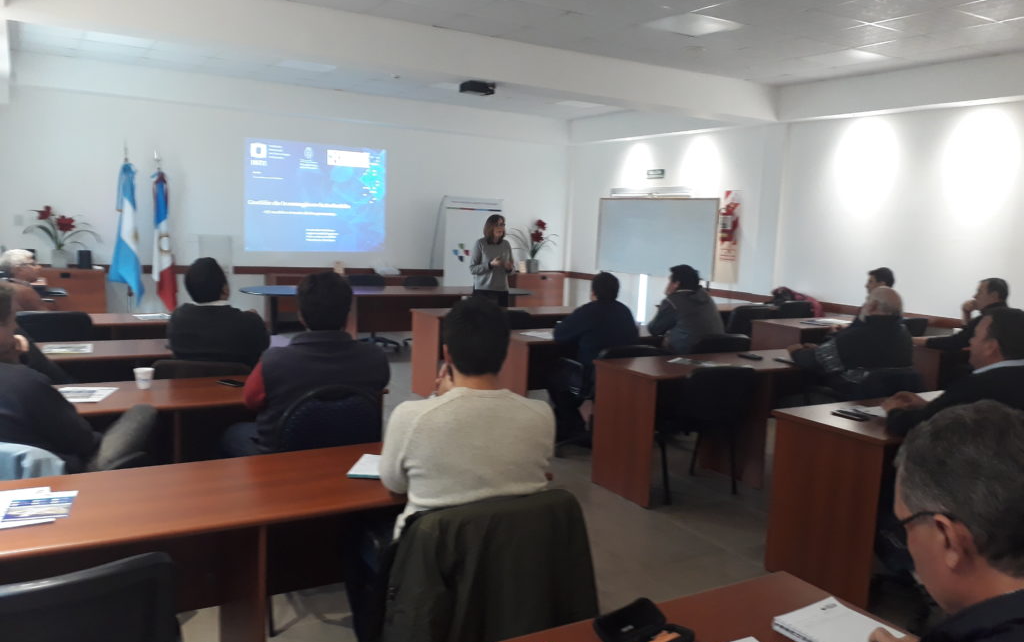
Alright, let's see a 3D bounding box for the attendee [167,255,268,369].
[{"bbox_3d":[-1.608,0.301,4.248,0.540,1.300,0.700,-1,8,-26],"label":"attendee"}]

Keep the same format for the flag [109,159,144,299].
[{"bbox_3d":[-4.316,-0.967,8.931,0.400,1.530,0.250,-2,9,-31],"label":"flag"}]

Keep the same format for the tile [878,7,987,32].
[{"bbox_3d":[3.077,-2.188,5.827,0.610,0.020,0.610,-2,9,-30],"label":"tile"}]

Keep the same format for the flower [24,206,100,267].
[{"bbox_3d":[-4.927,-0.915,8.785,0.720,0.680,0.560,-2,8,-31],"label":"flower"}]

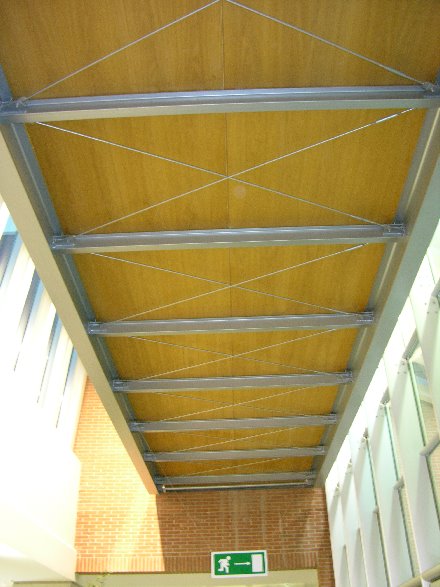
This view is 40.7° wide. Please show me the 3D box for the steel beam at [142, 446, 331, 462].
[{"bbox_3d":[0.244,2.584,9.523,2.880,0.136,0.067,-2,-33,1],"label":"steel beam"}]

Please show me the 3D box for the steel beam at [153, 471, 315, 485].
[{"bbox_3d":[0.275,3.315,10.691,2.880,0.136,0.067,-2,-33,1],"label":"steel beam"}]

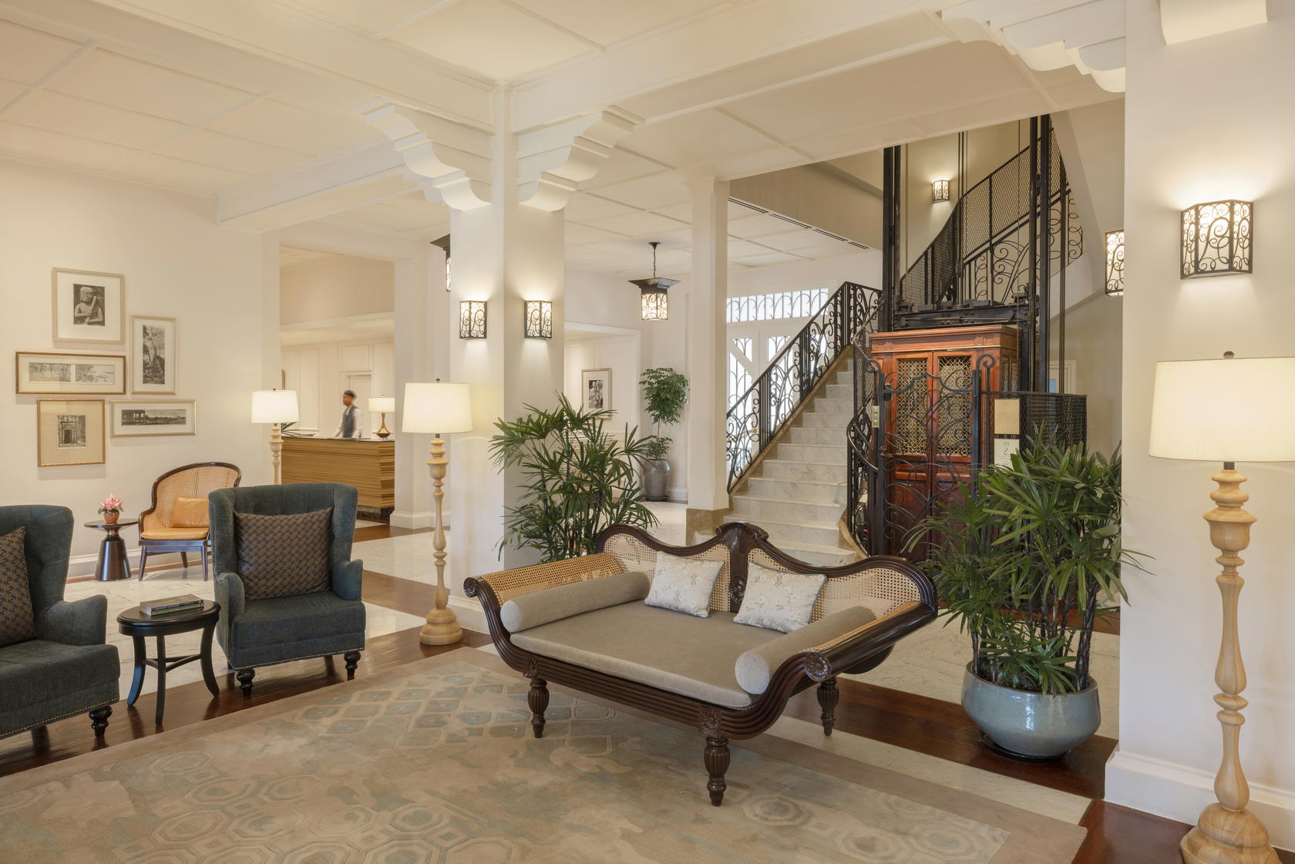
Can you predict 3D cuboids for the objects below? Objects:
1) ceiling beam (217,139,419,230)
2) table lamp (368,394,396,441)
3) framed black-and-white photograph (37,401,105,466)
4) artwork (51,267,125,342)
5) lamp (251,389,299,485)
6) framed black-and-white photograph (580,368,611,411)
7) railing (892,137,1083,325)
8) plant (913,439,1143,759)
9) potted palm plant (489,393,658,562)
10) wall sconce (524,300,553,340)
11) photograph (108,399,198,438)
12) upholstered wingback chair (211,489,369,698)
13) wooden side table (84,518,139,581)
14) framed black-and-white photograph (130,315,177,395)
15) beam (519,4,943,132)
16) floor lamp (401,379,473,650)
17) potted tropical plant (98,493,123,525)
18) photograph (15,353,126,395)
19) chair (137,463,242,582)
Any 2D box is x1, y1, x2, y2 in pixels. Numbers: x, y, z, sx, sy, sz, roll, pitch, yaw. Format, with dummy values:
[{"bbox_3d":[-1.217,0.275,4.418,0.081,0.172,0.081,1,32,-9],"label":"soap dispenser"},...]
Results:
[{"bbox_3d":[-2.775,-2.173,7.240,3.450,0.300,0.410,1,2,39],"label":"ceiling beam"},{"bbox_3d":[-3.692,-0.217,11.573,0.410,0.610,0.410,-1,2,-18],"label":"table lamp"},{"bbox_3d":[-5.080,0.002,7.311,0.030,0.581,0.513,2,3,40],"label":"framed black-and-white photograph"},{"bbox_3d":[-4.810,-1.072,7.146,0.030,0.636,0.544,1,2,39],"label":"artwork"},{"bbox_3d":[-3.664,0.404,8.116,0.426,1.632,0.426,0,1,0],"label":"lamp"},{"bbox_3d":[-0.860,-0.637,13.995,0.702,0.837,0.030,2,3,40],"label":"framed black-and-white photograph"},{"bbox_3d":[3.351,-2.147,8.066,1.166,2.200,1.772,2,3,40],"label":"railing"},{"bbox_3d":[1.706,0.712,3.707,0.980,1.360,0.900,1,2,25],"label":"plant"},{"bbox_3d":[-0.458,0.542,5.480,1.050,1.590,0.970,0,2,-5],"label":"potted palm plant"},{"bbox_3d":[-0.712,-0.752,5.578,0.100,0.260,0.220,2,3,40],"label":"wall sconce"},{"bbox_3d":[-4.491,-0.122,7.562,0.030,0.329,0.714,1,2,39],"label":"photograph"},{"bbox_3d":[-1.980,0.820,4.560,0.750,0.985,0.790,-1,2,-29],"label":"upholstered wingback chair"},{"bbox_3d":[-4.766,1.044,7.361,0.485,0.475,0.485,2,3,40],"label":"wooden side table"},{"bbox_3d":[-4.652,-0.717,7.801,0.030,0.733,0.396,2,3,40],"label":"framed black-and-white photograph"},{"bbox_3d":[0.538,-1.986,4.263,3.403,0.329,0.372,1,2,39],"label":"beam"},{"bbox_3d":[-1.339,0.510,5.351,0.457,1.660,0.457,0,2,-14],"label":"floor lamp"},{"bbox_3d":[-4.687,0.666,7.237,0.220,0.275,0.220,-1,2,-33],"label":"potted tropical plant"},{"bbox_3d":[-5.020,-0.507,7.244,0.030,0.353,0.818,1,2,39],"label":"photograph"},{"bbox_3d":[-3.932,0.778,7.181,0.670,0.940,0.660,0,1,4],"label":"chair"}]

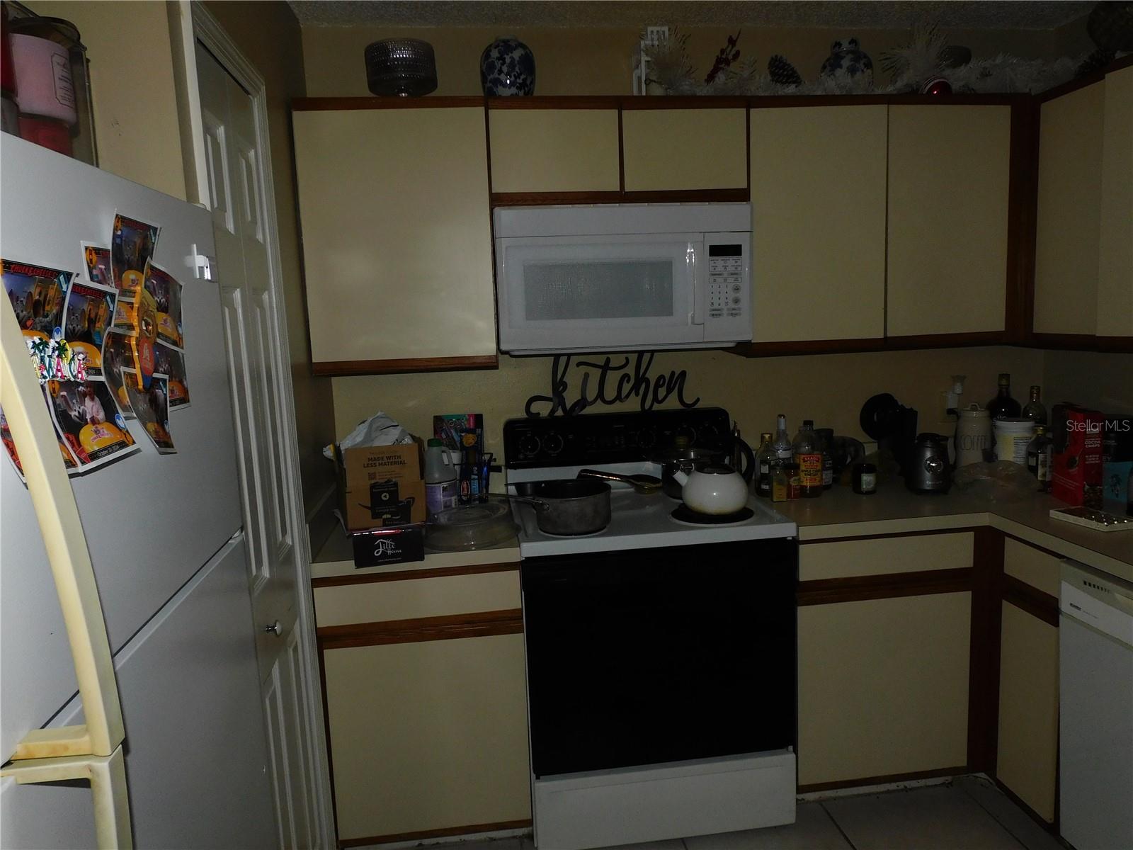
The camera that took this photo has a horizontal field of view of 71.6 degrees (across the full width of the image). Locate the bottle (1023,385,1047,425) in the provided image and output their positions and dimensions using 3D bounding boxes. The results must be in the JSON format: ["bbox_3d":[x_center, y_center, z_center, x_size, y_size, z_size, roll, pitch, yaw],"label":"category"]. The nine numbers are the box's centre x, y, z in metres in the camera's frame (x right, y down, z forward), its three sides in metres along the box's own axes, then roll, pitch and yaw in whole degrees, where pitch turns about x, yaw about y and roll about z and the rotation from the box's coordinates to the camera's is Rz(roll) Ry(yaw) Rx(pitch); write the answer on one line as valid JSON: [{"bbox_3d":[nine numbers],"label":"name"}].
[{"bbox_3d":[1.632,0.011,2.751,0.075,0.298,0.075,3,9,30],"label":"bottle"}]

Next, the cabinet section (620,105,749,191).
[{"bbox_3d":[0.330,-0.822,2.437,0.369,0.232,0.300,-3,8,-7],"label":"cabinet section"}]

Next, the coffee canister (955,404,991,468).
[{"bbox_3d":[1.411,0.049,2.723,0.114,0.242,0.114,2,8,27],"label":"coffee canister"}]

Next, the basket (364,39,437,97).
[{"bbox_3d":[-0.487,-1.013,2.318,0.200,0.157,0.200,-3,8,-7],"label":"basket"}]

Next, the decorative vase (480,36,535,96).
[{"bbox_3d":[-0.171,-1.048,2.346,0.163,0.218,0.163,-3,8,-7],"label":"decorative vase"}]

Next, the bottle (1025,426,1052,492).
[{"bbox_3d":[1.506,0.102,2.504,0.073,0.196,0.070,3,9,30],"label":"bottle"}]

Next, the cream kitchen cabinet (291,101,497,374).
[{"bbox_3d":[-0.496,-0.552,2.399,0.533,0.769,0.345,-3,7,-7],"label":"cream kitchen cabinet"}]

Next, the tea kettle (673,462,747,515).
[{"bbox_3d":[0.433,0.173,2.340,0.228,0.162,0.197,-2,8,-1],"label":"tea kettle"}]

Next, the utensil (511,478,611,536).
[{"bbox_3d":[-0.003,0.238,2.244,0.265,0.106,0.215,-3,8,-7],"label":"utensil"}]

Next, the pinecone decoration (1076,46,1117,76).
[{"bbox_3d":[1.518,-1.034,2.244,0.067,0.066,0.095,-3,7,-7],"label":"pinecone decoration"}]

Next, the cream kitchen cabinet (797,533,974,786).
[{"bbox_3d":[0.878,0.645,2.571,0.535,0.749,0.632,-3,7,-7],"label":"cream kitchen cabinet"}]

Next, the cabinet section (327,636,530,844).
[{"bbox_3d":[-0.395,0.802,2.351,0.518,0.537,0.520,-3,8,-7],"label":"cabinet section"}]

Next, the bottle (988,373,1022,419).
[{"bbox_3d":[1.520,-0.007,2.745,0.102,0.342,0.102,3,9,30],"label":"bottle"}]

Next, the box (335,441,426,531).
[{"bbox_3d":[-0.488,0.142,2.080,0.195,0.218,0.160,-5,9,-18],"label":"box"}]

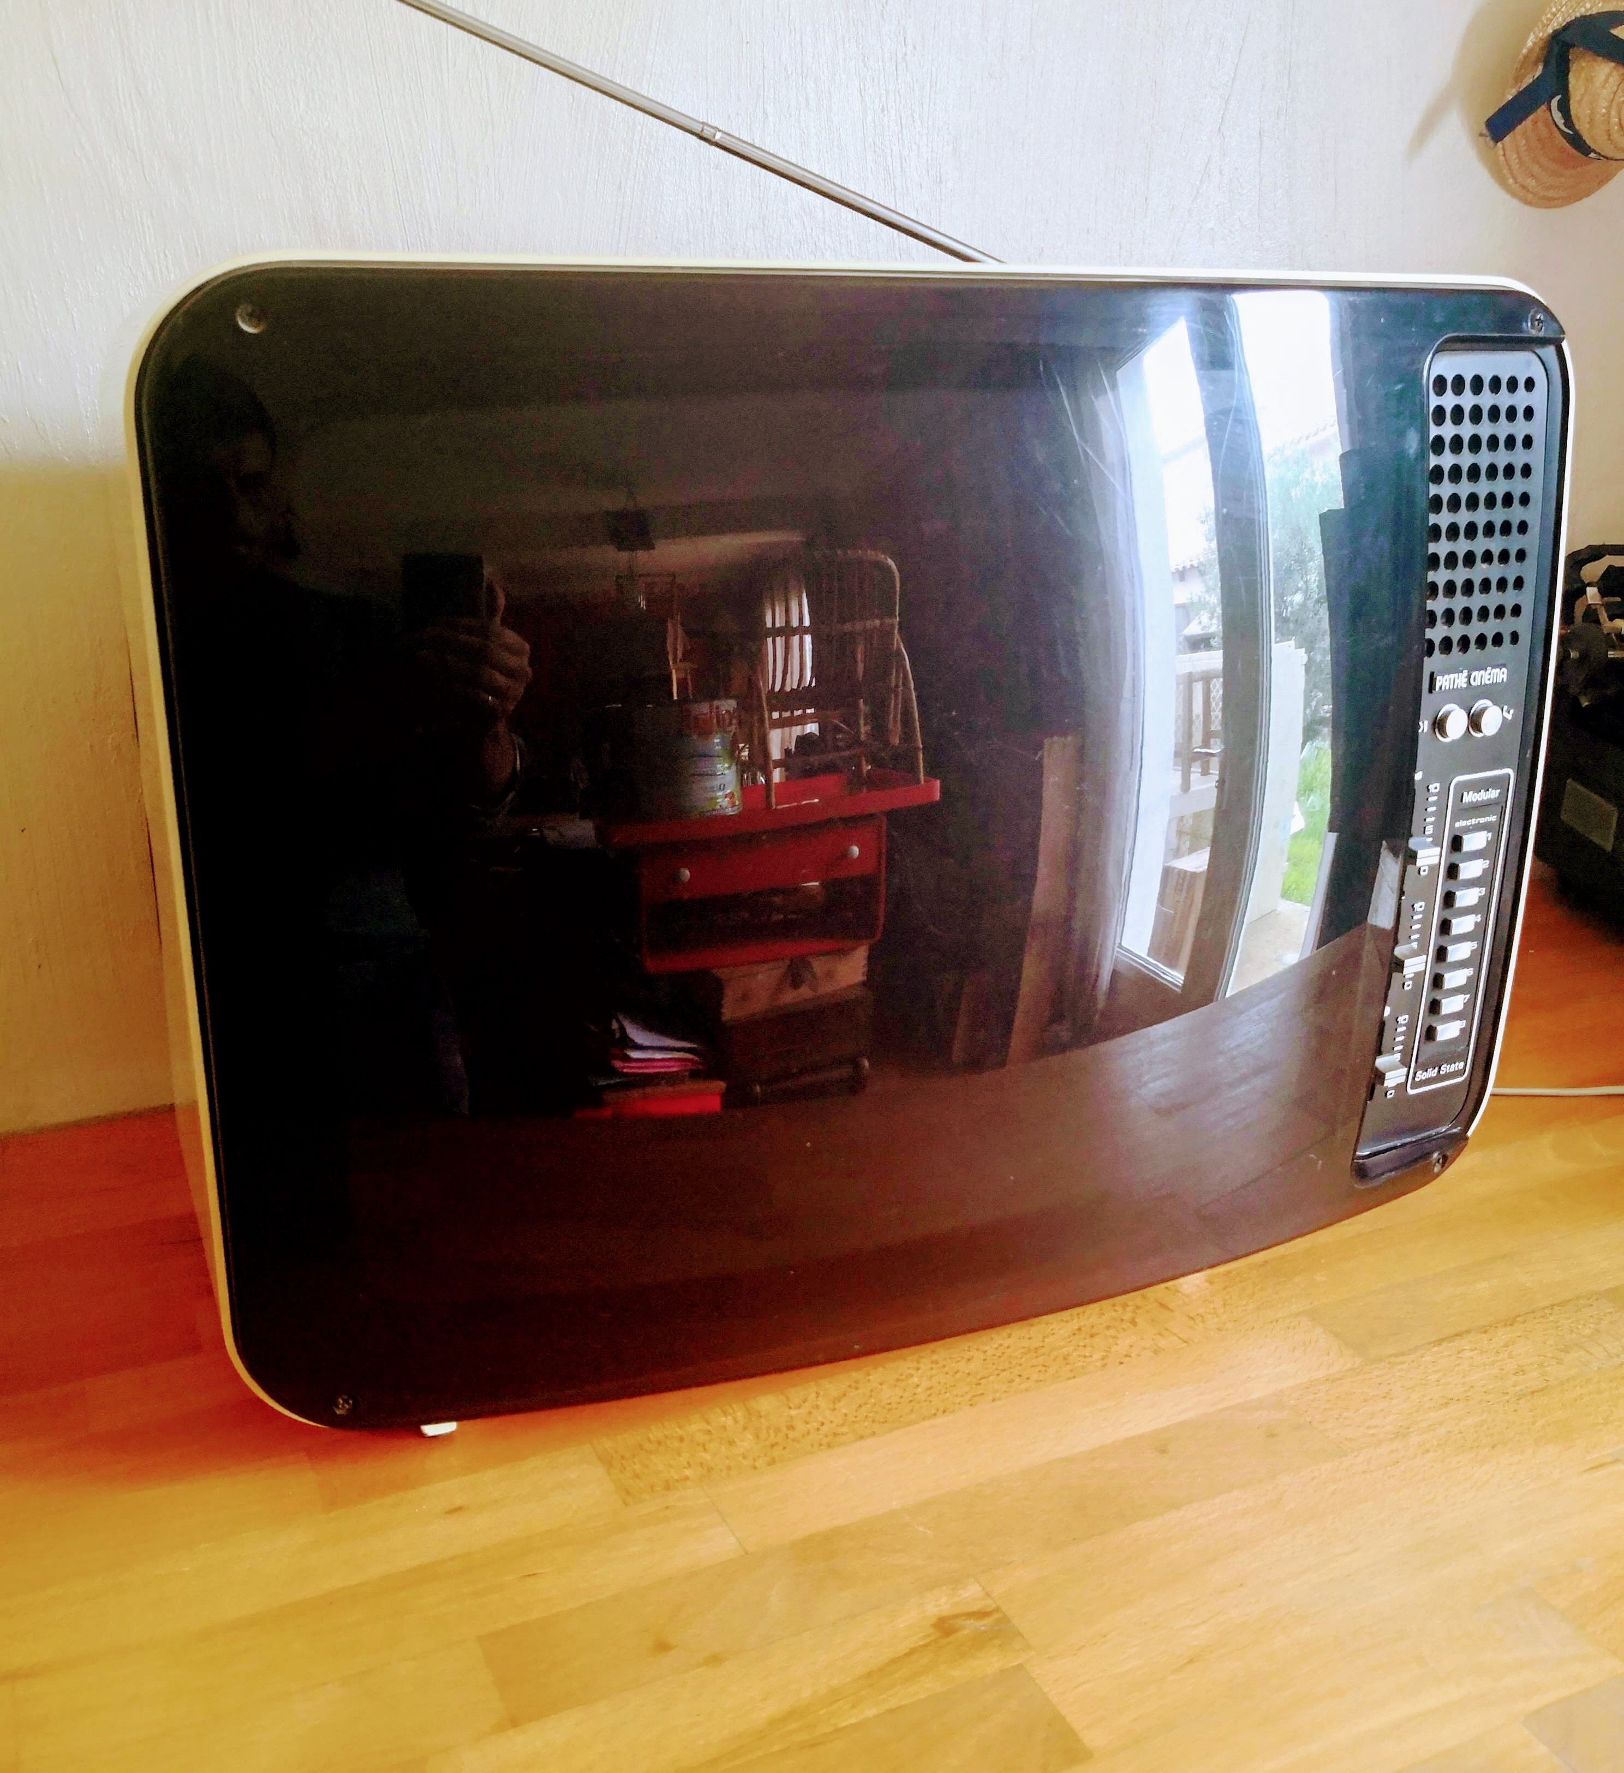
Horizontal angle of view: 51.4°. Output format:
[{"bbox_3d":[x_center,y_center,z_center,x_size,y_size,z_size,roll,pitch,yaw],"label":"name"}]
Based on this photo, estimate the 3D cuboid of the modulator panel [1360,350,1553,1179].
[{"bbox_3d":[0.274,-0.048,0.719,0.074,0.350,0.030,-10,19,-28],"label":"modulator panel"}]

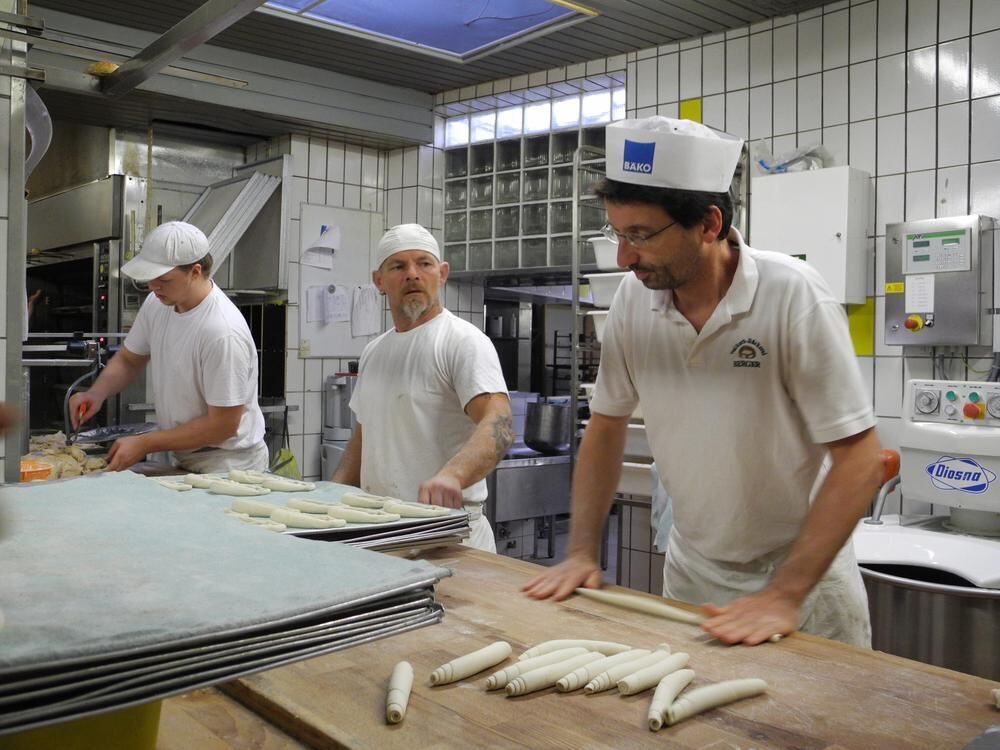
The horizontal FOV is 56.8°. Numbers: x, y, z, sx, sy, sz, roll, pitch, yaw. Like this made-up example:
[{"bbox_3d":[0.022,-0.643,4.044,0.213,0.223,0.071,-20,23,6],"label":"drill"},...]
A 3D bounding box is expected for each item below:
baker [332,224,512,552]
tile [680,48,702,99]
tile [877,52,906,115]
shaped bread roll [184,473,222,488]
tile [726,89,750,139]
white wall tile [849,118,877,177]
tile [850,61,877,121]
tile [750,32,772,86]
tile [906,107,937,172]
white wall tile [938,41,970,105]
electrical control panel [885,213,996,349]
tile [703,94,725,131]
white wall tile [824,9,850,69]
[{"bbox_3d":[-0.211,0.485,2.520,0.550,1.790,0.440,1,1,33],"label":"baker"},{"bbox_3d":[0.952,-1.498,4.600,0.118,0.244,0.010,2,1,44],"label":"tile"},{"bbox_3d":[1.637,-1.209,3.862,0.010,0.243,0.117,0,1,-44],"label":"tile"},{"bbox_3d":[-0.889,0.331,2.850,0.180,0.036,0.085,1,0,30],"label":"shaped bread roll"},{"bbox_3d":[1.131,-1.232,4.426,0.118,0.244,0.010,1,0,39],"label":"tile"},{"bbox_3d":[1.552,-0.970,3.950,0.118,0.244,0.010,2,1,44],"label":"white wall tile"},{"bbox_3d":[1.549,-1.207,3.940,0.010,0.243,0.117,0,1,-44],"label":"tile"},{"bbox_3d":[1.222,-1.477,4.320,0.118,0.244,0.010,2,1,44],"label":"tile"},{"bbox_3d":[1.716,-0.954,3.762,0.010,0.243,0.117,0,1,-44],"label":"tile"},{"bbox_3d":[1.827,-1.222,3.725,0.010,0.244,0.118,0,0,-44],"label":"white wall tile"},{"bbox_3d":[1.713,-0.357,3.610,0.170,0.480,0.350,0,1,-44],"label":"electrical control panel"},{"bbox_3d":[1.036,-1.234,4.504,0.118,0.244,0.010,1,0,39],"label":"tile"},{"bbox_3d":[1.484,-1.482,4.077,0.010,0.244,0.118,0,0,-44],"label":"white wall tile"}]

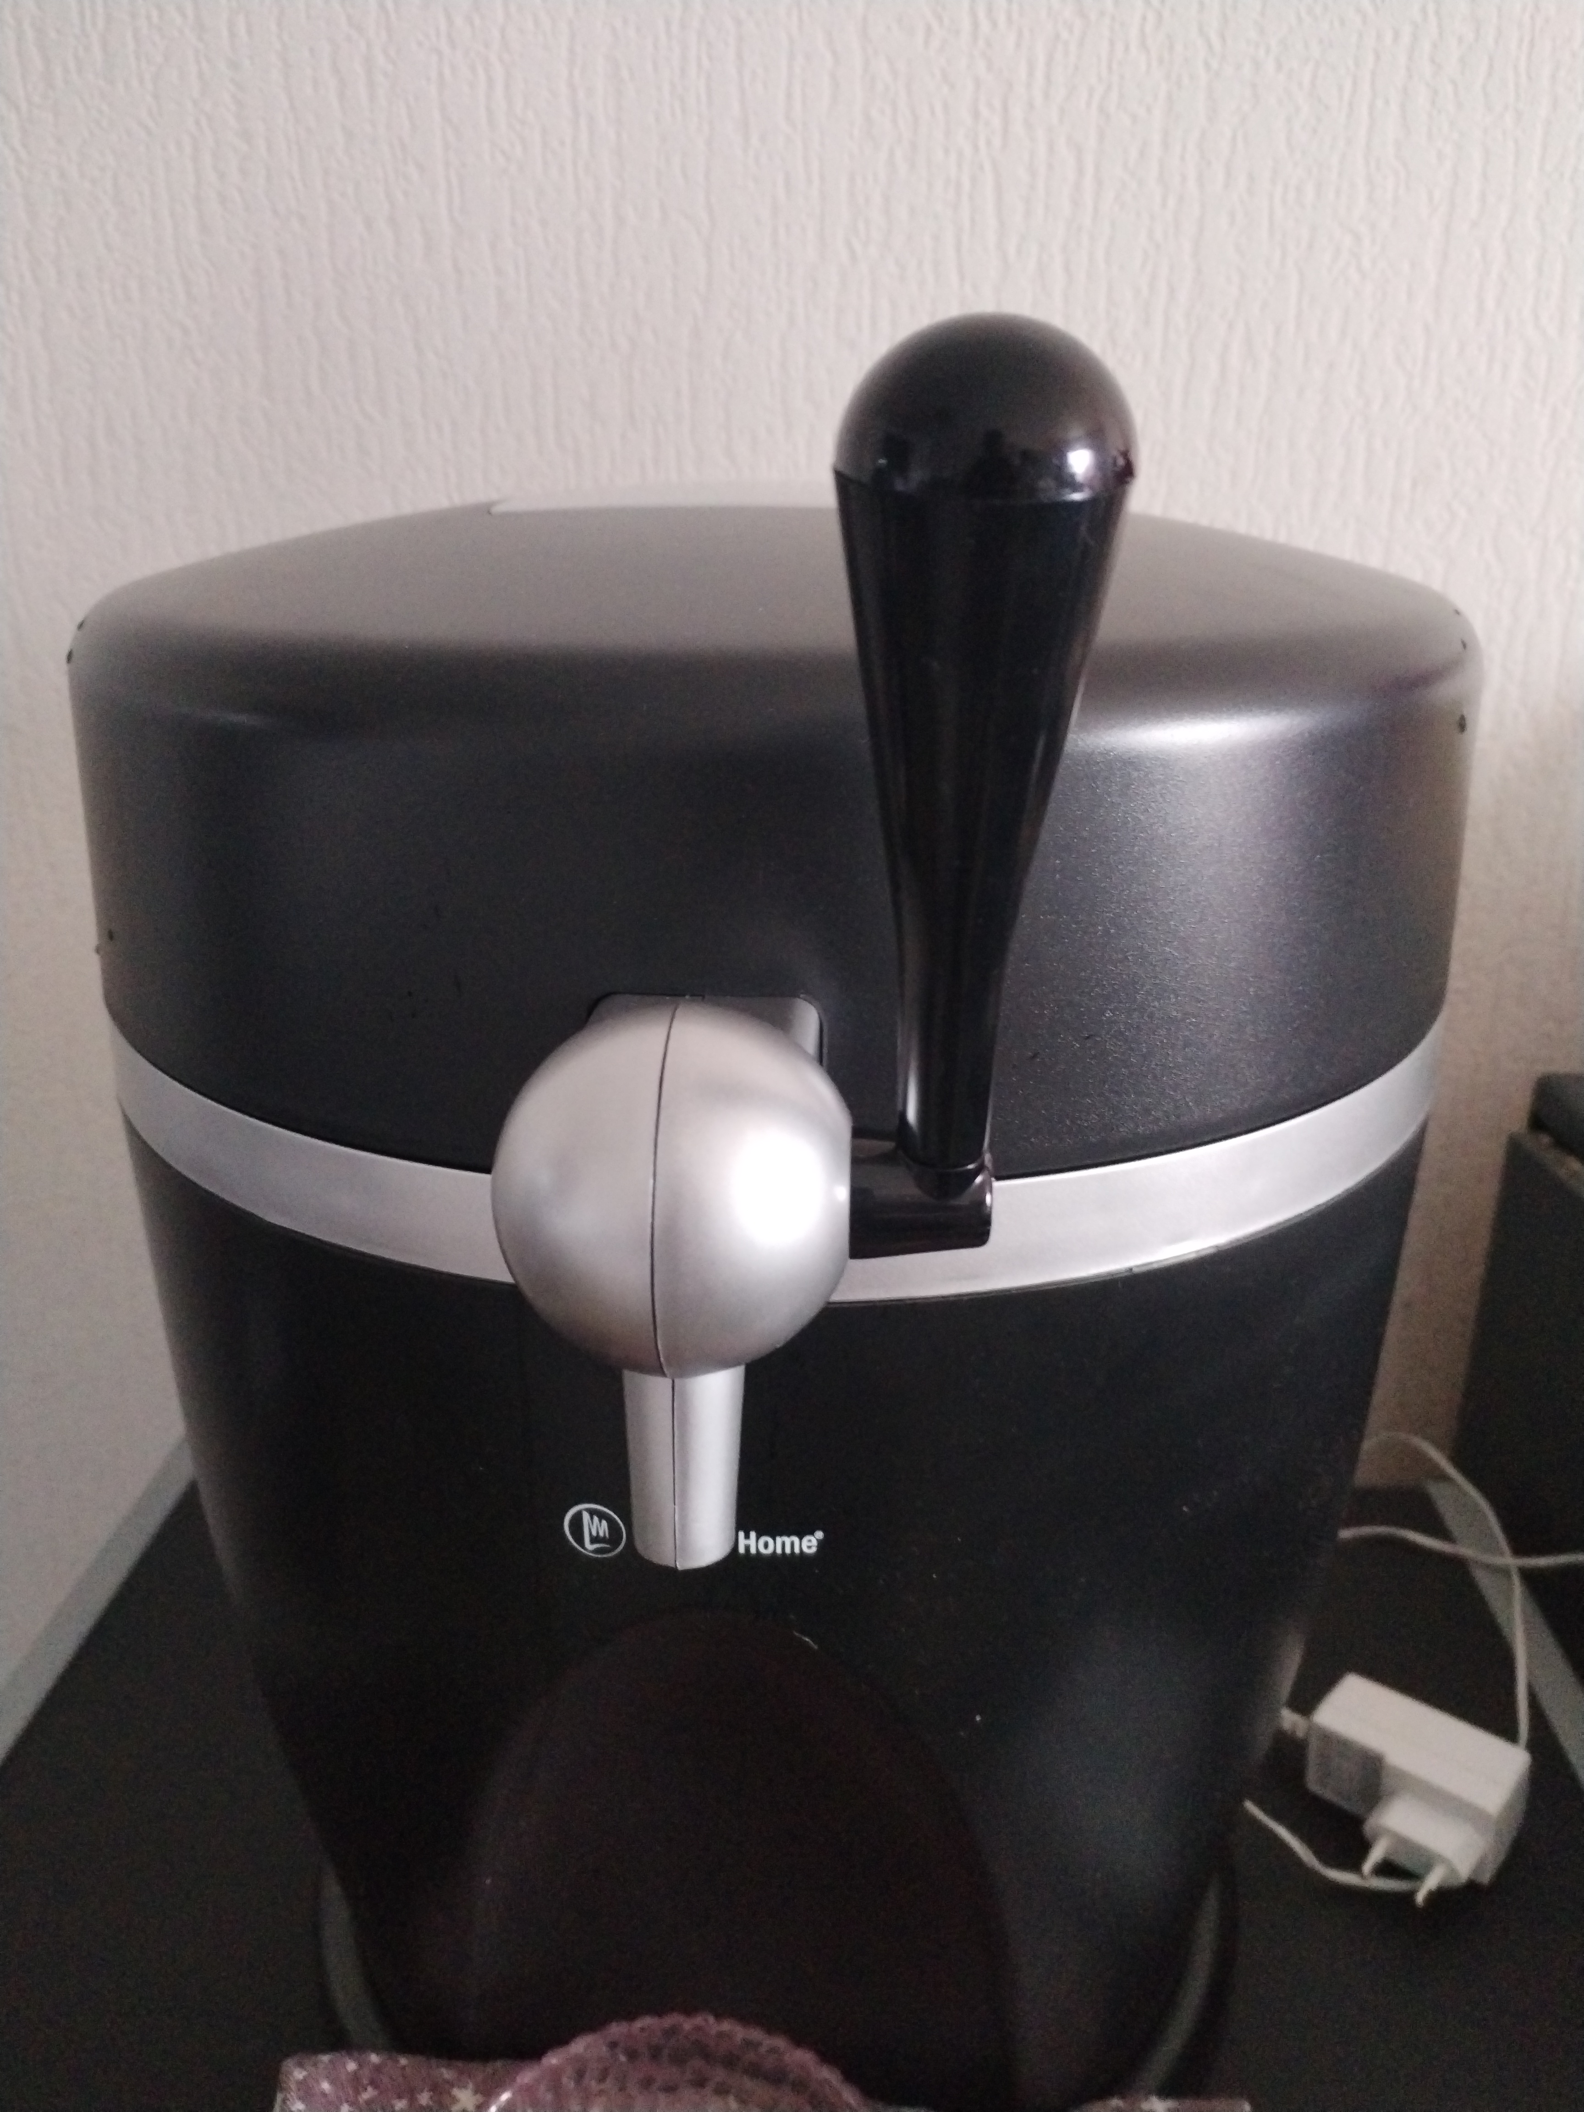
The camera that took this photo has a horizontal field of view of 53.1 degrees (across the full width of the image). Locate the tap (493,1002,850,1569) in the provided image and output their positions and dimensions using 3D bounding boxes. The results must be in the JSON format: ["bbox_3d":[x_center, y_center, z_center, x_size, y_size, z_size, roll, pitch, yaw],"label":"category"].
[{"bbox_3d":[-0.016,0.033,0.230,0.051,0.084,0.059,2,22,4],"label":"tap"}]

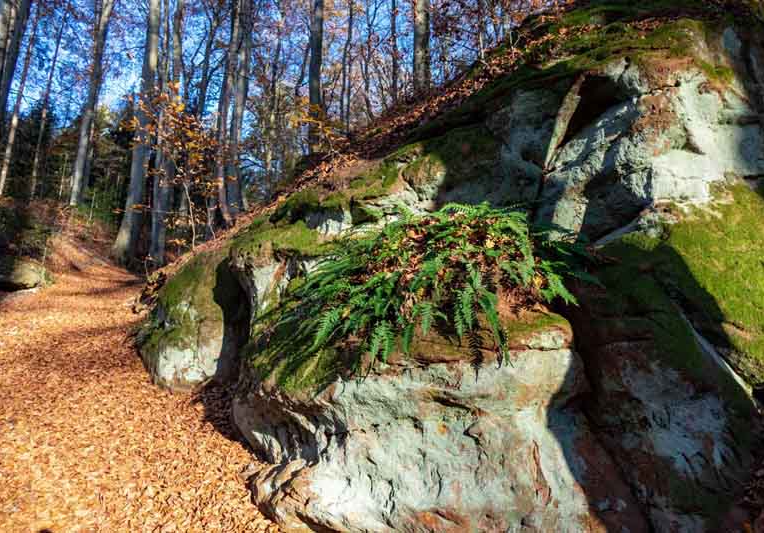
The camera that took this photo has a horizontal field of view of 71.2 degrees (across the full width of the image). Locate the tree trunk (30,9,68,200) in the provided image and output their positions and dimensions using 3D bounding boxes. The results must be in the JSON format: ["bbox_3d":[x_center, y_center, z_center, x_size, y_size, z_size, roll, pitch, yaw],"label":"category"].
[{"bbox_3d":[-13.458,-6.770,21.620,0.200,8.757,0.200,-1,-15,0],"label":"tree trunk"}]

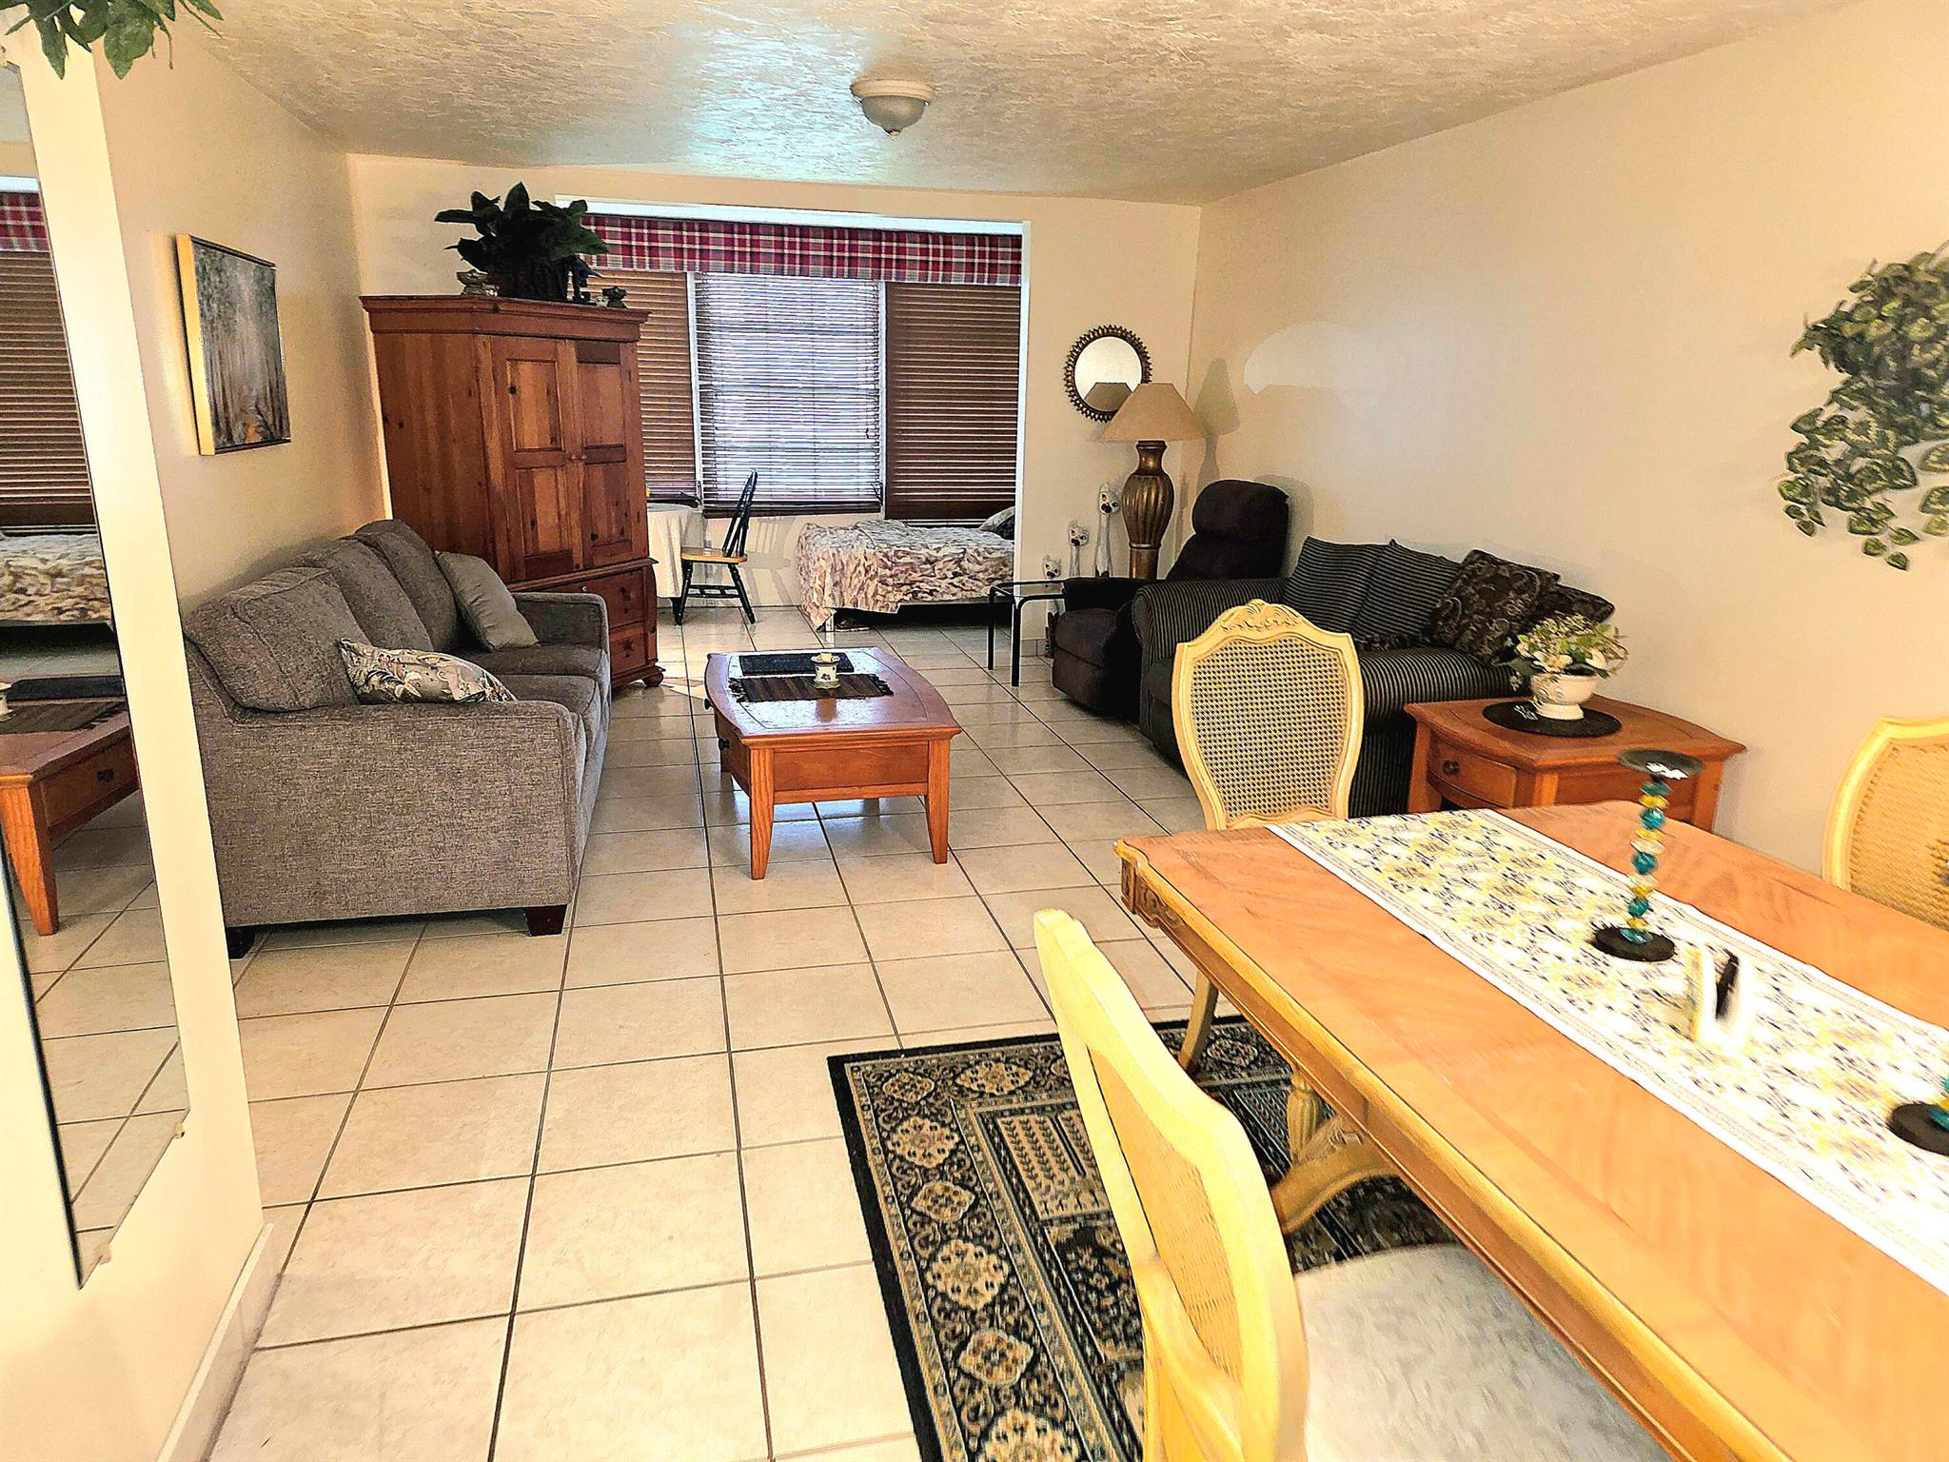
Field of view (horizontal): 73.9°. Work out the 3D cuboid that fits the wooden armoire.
[{"bbox_3d":[-2.071,-1.028,6.052,0.617,1.826,1.163,7,16,22],"label":"wooden armoire"}]

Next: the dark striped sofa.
[{"bbox_3d":[1.362,-0.210,5.149,0.950,0.820,1.720,-3,15,-13],"label":"dark striped sofa"}]

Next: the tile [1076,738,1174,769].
[{"bbox_3d":[0.661,0.107,5.567,0.398,0.010,0.398,-3,16,-13],"label":"tile"}]

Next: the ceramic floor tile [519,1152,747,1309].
[{"bbox_3d":[-0.627,0.921,2.412,0.396,0.010,0.396,-3,16,-13],"label":"ceramic floor tile"}]

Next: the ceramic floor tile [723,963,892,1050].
[{"bbox_3d":[-0.423,0.696,3.254,0.396,0.010,0.396,-3,16,-13],"label":"ceramic floor tile"}]

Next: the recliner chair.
[{"bbox_3d":[0.953,-0.636,6.183,0.927,1.080,0.866,-5,16,-21],"label":"recliner chair"}]

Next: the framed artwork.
[{"bbox_3d":[-2.381,-1.234,4.206,0.036,0.608,0.863,-3,15,-13],"label":"framed artwork"}]

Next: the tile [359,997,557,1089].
[{"bbox_3d":[-1.208,0.736,3.083,0.398,0.010,0.398,-3,16,-13],"label":"tile"}]

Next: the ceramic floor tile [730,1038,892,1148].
[{"bbox_3d":[-0.331,0.799,2.879,0.396,0.010,0.396,-3,16,-13],"label":"ceramic floor tile"}]

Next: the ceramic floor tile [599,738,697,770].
[{"bbox_3d":[-1.370,0.093,5.413,0.396,0.010,0.396,-3,16,-13],"label":"ceramic floor tile"}]

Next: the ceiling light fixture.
[{"bbox_3d":[-0.266,-2.015,4.194,0.275,0.170,0.275,-3,16,-13],"label":"ceiling light fixture"}]

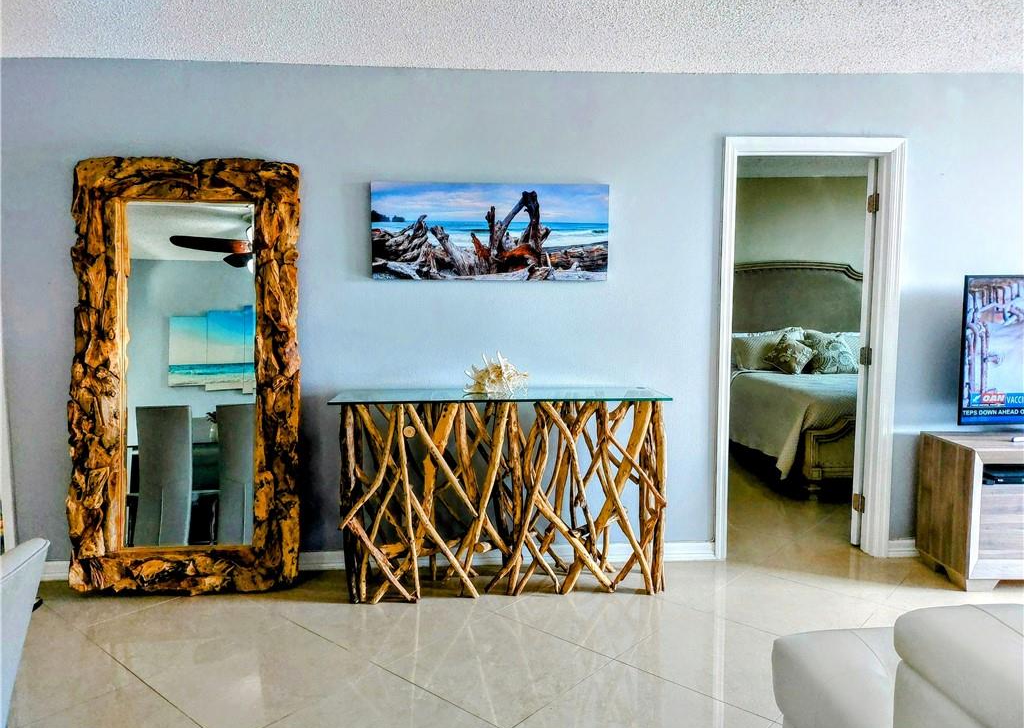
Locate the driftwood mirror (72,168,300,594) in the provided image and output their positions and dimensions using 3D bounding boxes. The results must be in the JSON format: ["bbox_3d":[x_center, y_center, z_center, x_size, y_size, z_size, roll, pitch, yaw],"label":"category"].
[{"bbox_3d":[-1.487,0.062,3.271,1.008,1.980,0.100,1,3,-4],"label":"driftwood mirror"}]

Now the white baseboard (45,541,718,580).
[{"bbox_3d":[-0.654,0.978,3.515,3.421,0.095,0.016,-1,5,-4],"label":"white baseboard"}]

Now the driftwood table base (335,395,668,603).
[{"bbox_3d":[-0.051,0.588,3.299,1.482,0.907,0.397,-1,5,-4],"label":"driftwood table base"}]

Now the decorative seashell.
[{"bbox_3d":[-0.072,0.037,3.301,0.298,0.191,0.190,-1,5,-4],"label":"decorative seashell"}]

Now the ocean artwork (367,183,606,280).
[{"bbox_3d":[-0.098,-0.626,3.389,1.119,0.455,0.035,-1,5,-4],"label":"ocean artwork"}]

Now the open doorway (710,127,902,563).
[{"bbox_3d":[1.490,-0.057,3.630,0.905,2.112,0.150,-1,5,-4],"label":"open doorway"}]

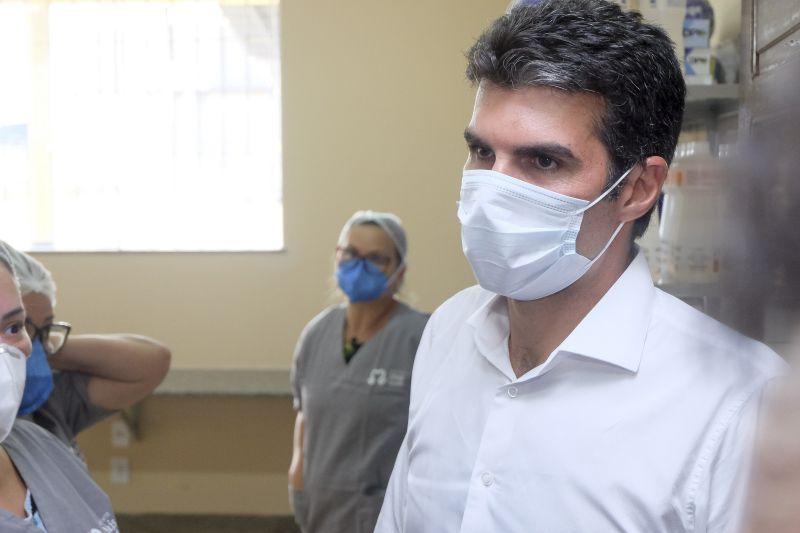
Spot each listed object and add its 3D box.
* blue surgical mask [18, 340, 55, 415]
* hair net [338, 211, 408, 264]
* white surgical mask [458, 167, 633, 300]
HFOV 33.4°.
[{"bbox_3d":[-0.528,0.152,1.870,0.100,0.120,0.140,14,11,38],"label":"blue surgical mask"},{"bbox_3d":[-0.070,-0.072,3.420,0.170,0.145,0.200,1,4,21],"label":"hair net"},{"bbox_3d":[0.110,-0.036,1.180,0.150,0.120,0.125,13,13,41],"label":"white surgical mask"}]

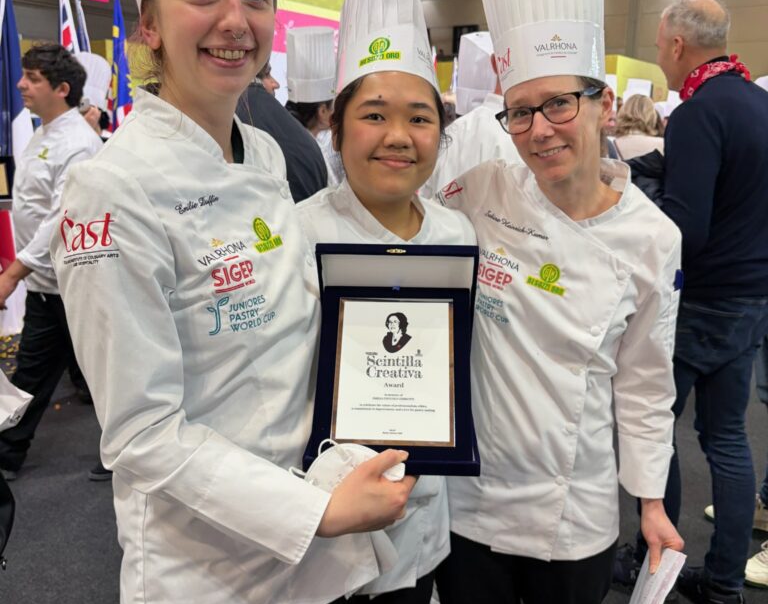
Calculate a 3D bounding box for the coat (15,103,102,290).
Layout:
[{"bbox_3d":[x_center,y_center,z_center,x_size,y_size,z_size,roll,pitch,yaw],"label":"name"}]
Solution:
[{"bbox_3d":[-1.265,-0.388,3.000,0.340,0.730,0.480,-6,13,-32],"label":"coat"}]

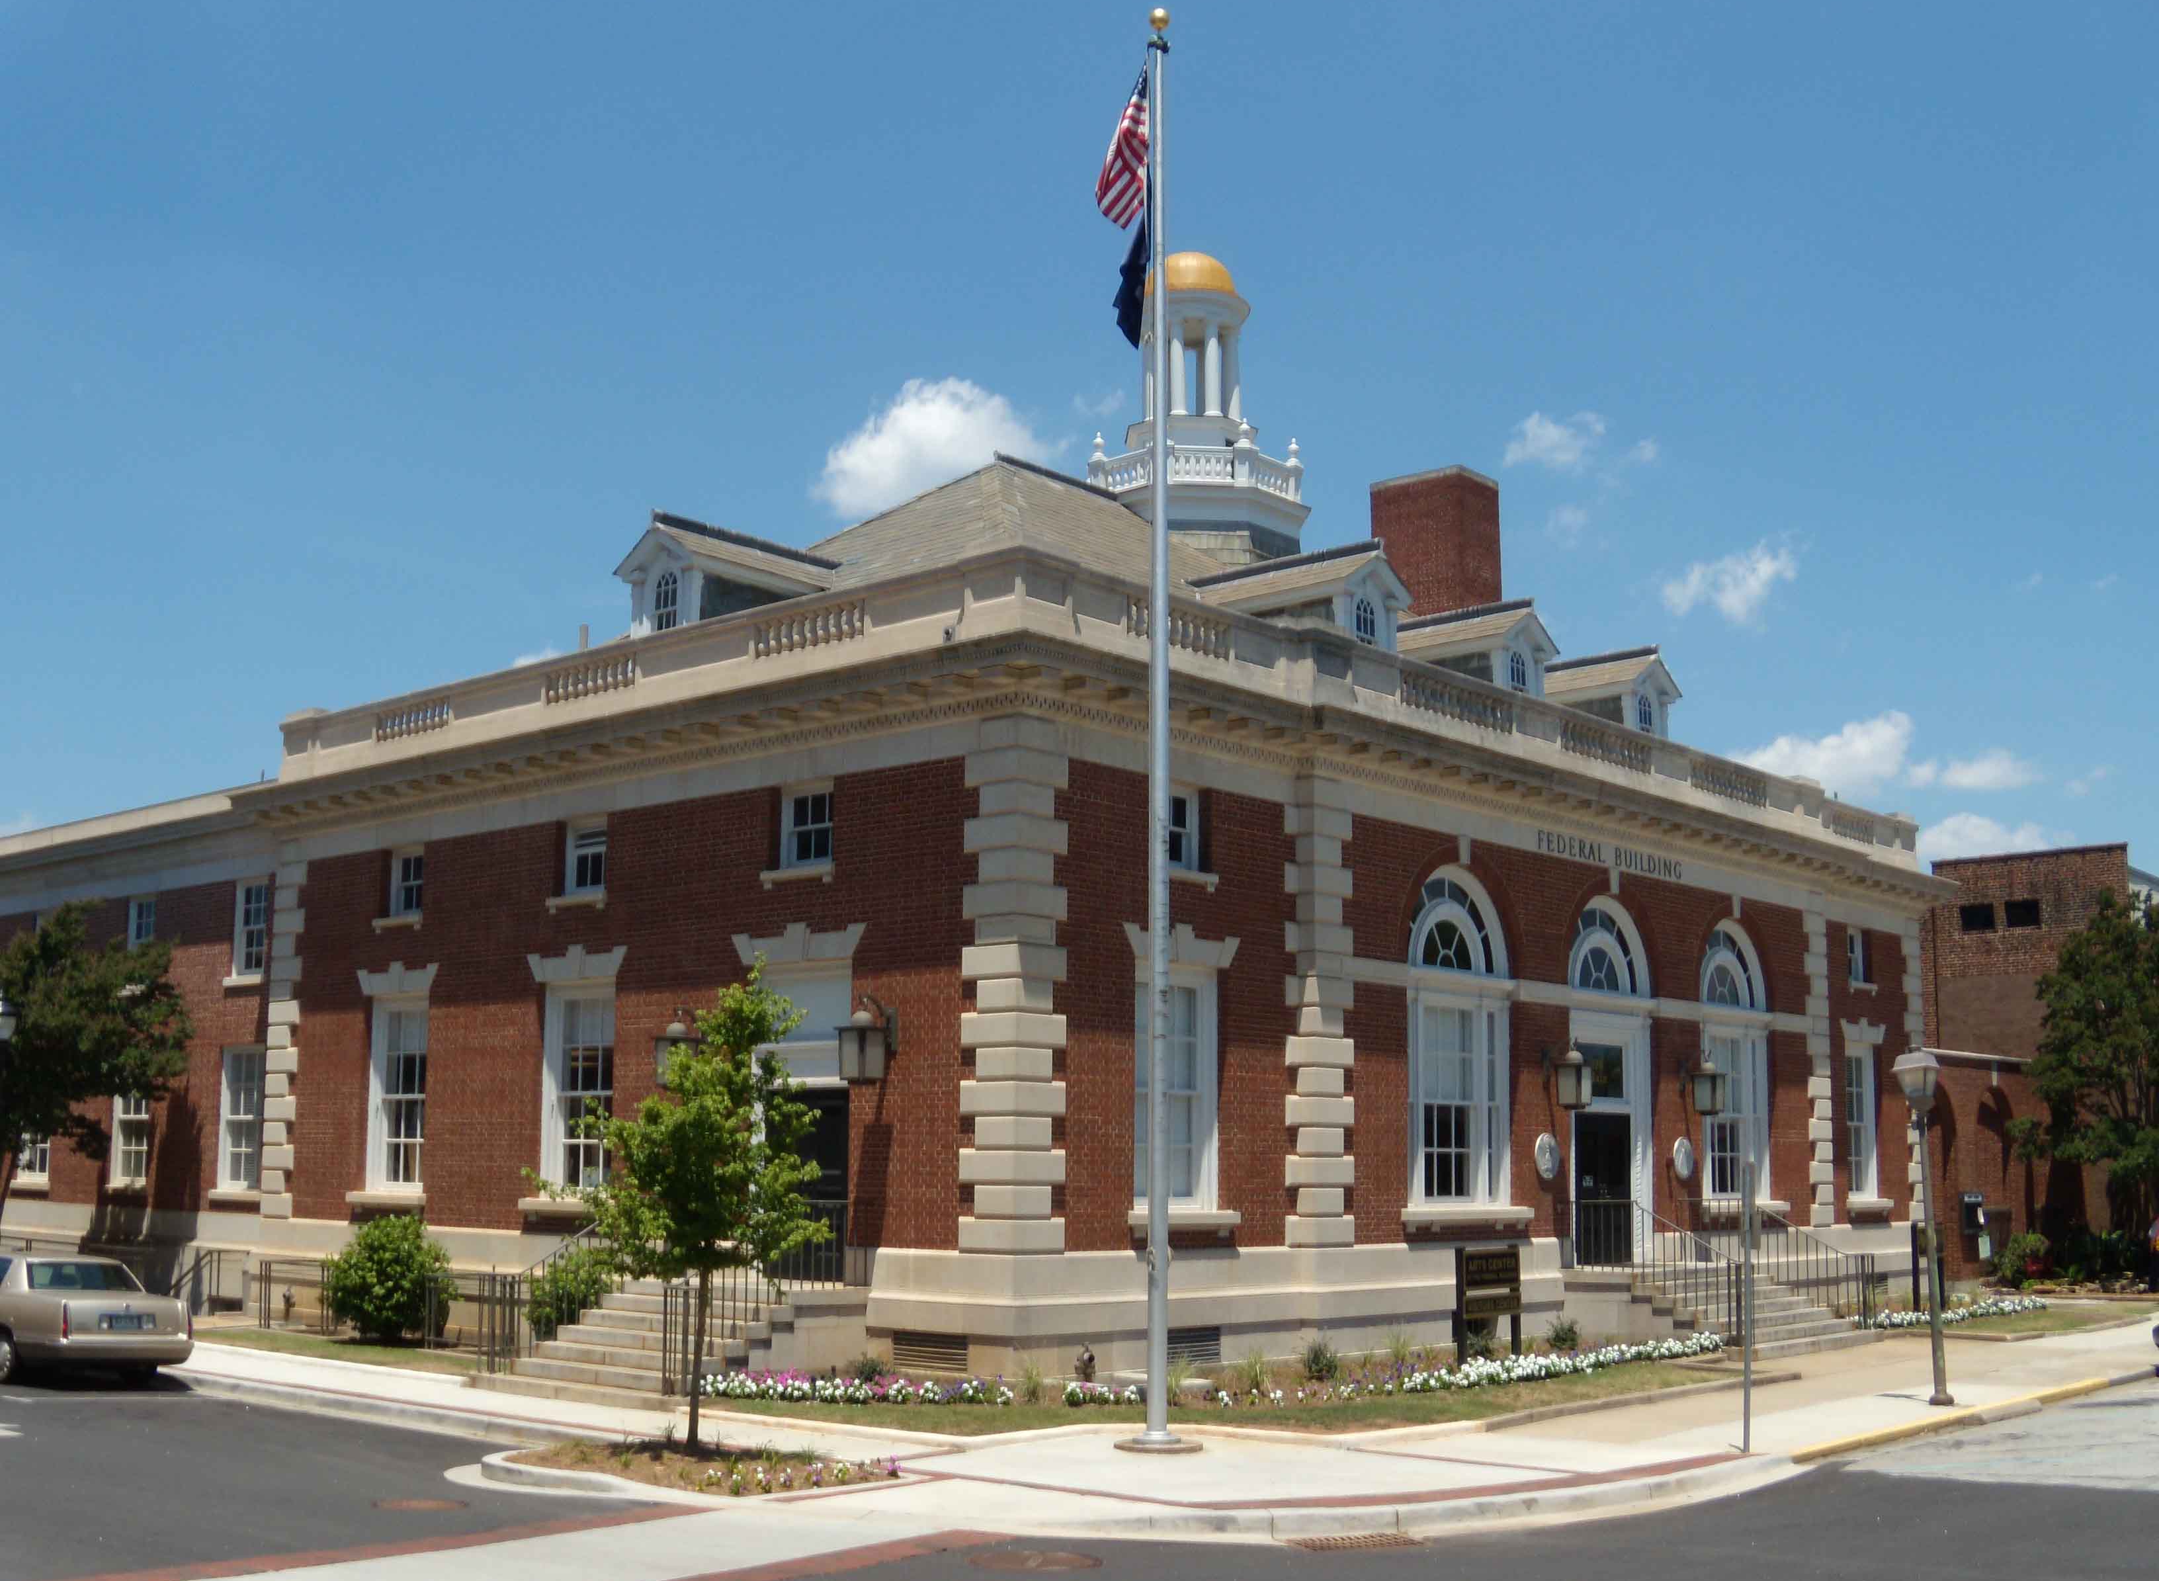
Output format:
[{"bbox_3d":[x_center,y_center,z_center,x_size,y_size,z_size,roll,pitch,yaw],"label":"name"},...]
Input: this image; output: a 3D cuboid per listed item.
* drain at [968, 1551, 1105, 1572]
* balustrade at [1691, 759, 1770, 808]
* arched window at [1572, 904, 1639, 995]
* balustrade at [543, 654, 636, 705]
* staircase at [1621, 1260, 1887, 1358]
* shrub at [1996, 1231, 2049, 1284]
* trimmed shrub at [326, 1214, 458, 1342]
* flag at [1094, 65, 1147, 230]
[{"bbox_3d":[-0.270,4.816,13.969,0.820,0.040,0.820,1,-10,0],"label":"drain"},{"bbox_3d":[9.815,-0.101,33.797,0.240,0.420,2.620,-8,-13,41],"label":"balustrade"},{"bbox_3d":[7.193,2.198,31.086,0.180,1.180,2.300,-8,-13,41],"label":"arched window"},{"bbox_3d":[-6.043,-1.364,27.663,1.860,0.410,0.200,-8,-13,41],"label":"balustrade"},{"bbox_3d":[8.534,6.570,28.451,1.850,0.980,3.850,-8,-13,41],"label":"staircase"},{"bbox_3d":[16.592,8.263,39.560,0.920,0.930,0.950,-8,-13,41],"label":"shrub"},{"bbox_3d":[-8.324,5.899,27.126,1.540,1.520,1.540,-8,-13,41],"label":"trimmed shrub"},{"bbox_3d":[0.378,-5.669,19.730,0.500,1.520,0.360,1,-10,0],"label":"flag"}]

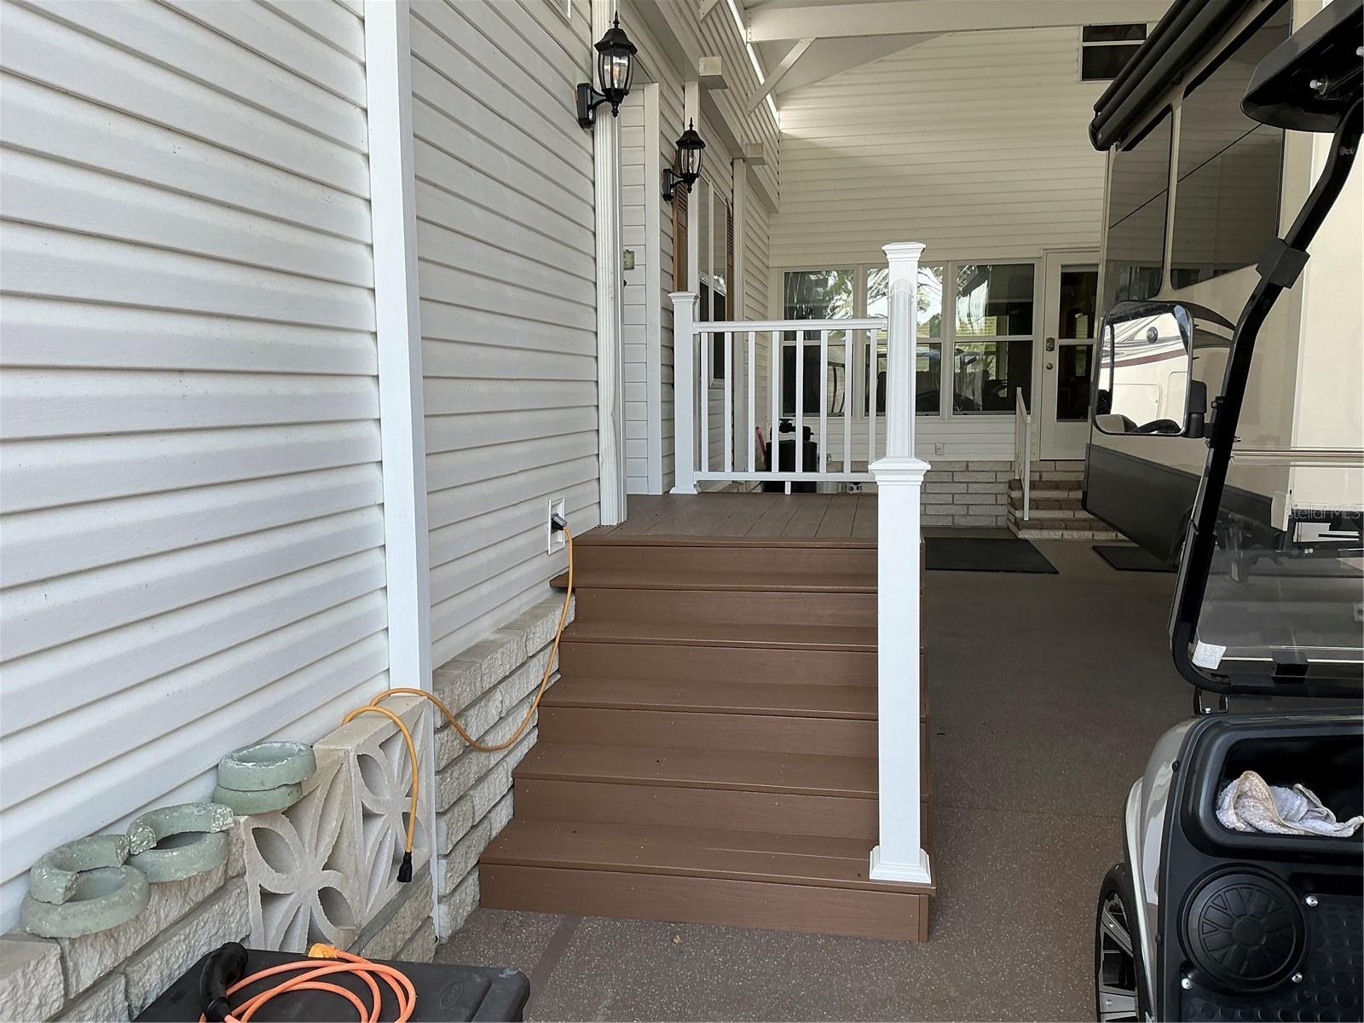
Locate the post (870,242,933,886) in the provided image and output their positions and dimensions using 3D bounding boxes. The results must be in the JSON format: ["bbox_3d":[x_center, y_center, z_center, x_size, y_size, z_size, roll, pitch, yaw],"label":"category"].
[{"bbox_3d":[0.576,0.144,2.857,0.155,1.626,0.155,1,6,10],"label":"post"}]

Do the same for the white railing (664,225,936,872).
[{"bbox_3d":[0.303,-0.114,4.495,1.307,1.802,3.328,1,6,10],"label":"white railing"}]

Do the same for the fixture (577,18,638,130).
[{"bbox_3d":[-0.277,-1.704,4.282,0.230,0.426,0.164,1,6,10],"label":"fixture"}]

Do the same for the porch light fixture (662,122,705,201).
[{"bbox_3d":[0.024,-1.877,5.909,0.230,0.426,0.164,1,6,10],"label":"porch light fixture"}]

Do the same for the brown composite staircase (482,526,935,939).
[{"bbox_3d":[0.159,0.602,3.600,1.251,0.869,1.431,1,6,10],"label":"brown composite staircase"}]

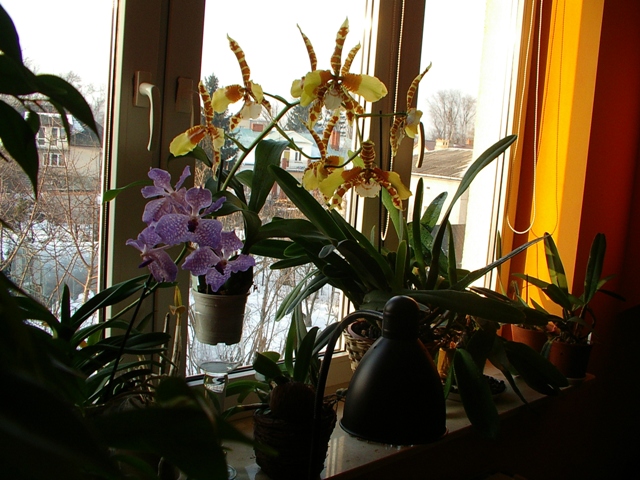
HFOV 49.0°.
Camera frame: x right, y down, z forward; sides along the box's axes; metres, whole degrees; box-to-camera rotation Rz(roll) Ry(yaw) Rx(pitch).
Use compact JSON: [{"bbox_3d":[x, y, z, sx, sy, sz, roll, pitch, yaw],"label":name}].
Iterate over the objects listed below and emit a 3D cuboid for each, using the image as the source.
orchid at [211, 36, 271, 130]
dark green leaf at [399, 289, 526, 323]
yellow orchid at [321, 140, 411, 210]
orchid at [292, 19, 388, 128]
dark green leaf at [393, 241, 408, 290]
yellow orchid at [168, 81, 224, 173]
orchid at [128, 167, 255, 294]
[{"bbox_3d":[-0.138,-0.272,1.220,0.120,0.160,0.080,7,12,29],"label":"orchid"},{"bbox_3d":[0.290,0.133,1.430,0.260,0.065,0.090,5,5,11],"label":"dark green leaf"},{"bbox_3d":[0.078,-0.110,1.200,0.152,0.122,0.080,4,17,-1],"label":"yellow orchid"},{"bbox_3d":[0.035,-0.284,1.200,0.160,0.185,0.085,4,7,-3],"label":"orchid"},{"bbox_3d":[0.174,0.055,1.520,0.034,0.108,0.025,5,5,11],"label":"dark green leaf"},{"bbox_3d":[-0.214,-0.197,1.220,0.125,0.155,0.080,8,11,40],"label":"yellow orchid"},{"bbox_3d":[-0.201,-0.015,1.100,0.195,0.195,0.120,4,5,-3],"label":"orchid"}]

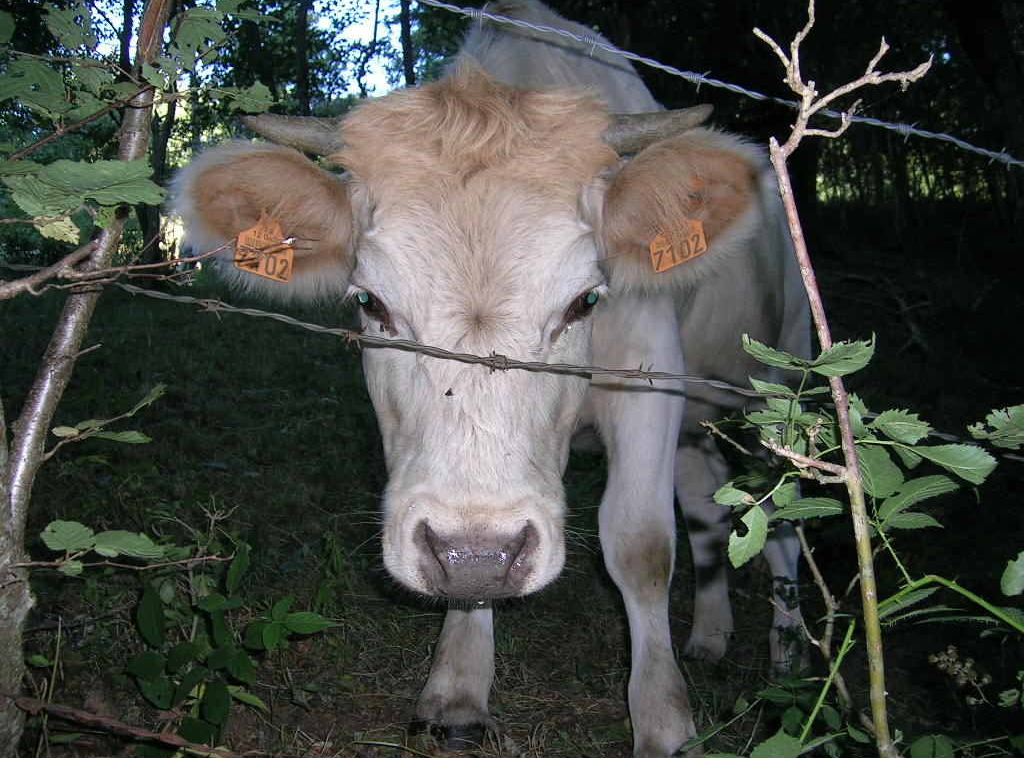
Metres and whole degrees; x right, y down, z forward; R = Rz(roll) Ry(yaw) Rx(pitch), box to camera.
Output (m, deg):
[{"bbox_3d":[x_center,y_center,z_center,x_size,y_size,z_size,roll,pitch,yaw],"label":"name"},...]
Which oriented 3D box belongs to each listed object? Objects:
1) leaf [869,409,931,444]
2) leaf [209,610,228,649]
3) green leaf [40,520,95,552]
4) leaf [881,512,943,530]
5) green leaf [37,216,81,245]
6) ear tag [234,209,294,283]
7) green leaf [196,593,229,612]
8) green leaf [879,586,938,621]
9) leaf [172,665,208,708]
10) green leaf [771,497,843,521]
[{"bbox_3d":[0.311,0.038,0.830,0.049,0.026,0.025,0,8,0],"label":"leaf"},{"bbox_3d":[-0.404,0.341,1.420,0.028,0.056,0.014,0,-30,-7],"label":"leaf"},{"bbox_3d":[-0.356,0.126,0.830,0.043,0.025,0.027,0,8,0],"label":"green leaf"},{"bbox_3d":[0.313,0.111,0.810,0.046,0.009,0.021,4,-31,-7],"label":"leaf"},{"bbox_3d":[-0.337,-0.111,0.770,0.033,0.021,0.018,0,8,0],"label":"green leaf"},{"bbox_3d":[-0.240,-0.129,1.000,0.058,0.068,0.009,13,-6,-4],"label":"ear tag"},{"bbox_3d":[-0.391,0.291,1.350,0.041,0.022,0.028,0,8,0],"label":"green leaf"},{"bbox_3d":[0.311,0.176,0.810,0.057,0.010,0.024,-27,-30,-2],"label":"green leaf"},{"bbox_3d":[-0.424,0.404,1.360,0.033,0.012,0.064,34,57,18],"label":"leaf"},{"bbox_3d":[0.228,0.101,0.800,0.056,0.009,0.026,0,-30,-1],"label":"green leaf"}]

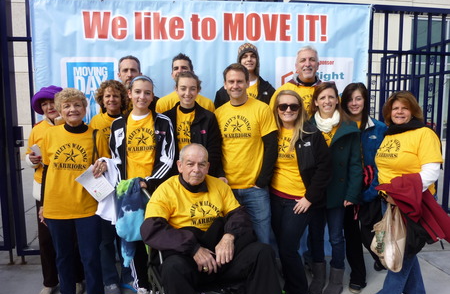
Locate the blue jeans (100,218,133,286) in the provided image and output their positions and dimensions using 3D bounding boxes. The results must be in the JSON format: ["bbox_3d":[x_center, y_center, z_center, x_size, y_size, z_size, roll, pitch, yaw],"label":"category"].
[{"bbox_3d":[-0.886,0.690,2.656,0.350,0.840,0.270,-2,6,-14],"label":"blue jeans"}]

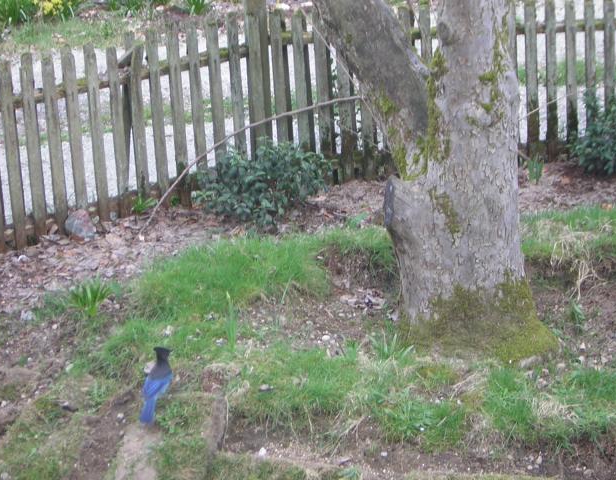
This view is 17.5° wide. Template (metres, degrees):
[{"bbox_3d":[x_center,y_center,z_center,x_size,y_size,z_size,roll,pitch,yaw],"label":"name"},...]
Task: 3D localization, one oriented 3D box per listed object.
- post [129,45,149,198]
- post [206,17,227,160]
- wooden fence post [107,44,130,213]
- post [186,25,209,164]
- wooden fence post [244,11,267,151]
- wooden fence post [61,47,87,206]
[{"bbox_3d":[-0.877,-0.590,10.416,0.062,0.871,0.030,-17,22,-37],"label":"post"},{"bbox_3d":[-0.481,-0.739,10.720,0.062,0.942,0.030,-17,22,-37],"label":"post"},{"bbox_3d":[-0.986,-0.558,10.331,0.062,0.909,0.030,-17,22,-37],"label":"wooden fence post"},{"bbox_3d":[-0.545,-0.627,9.895,0.065,0.905,0.030,-6,14,-15],"label":"post"},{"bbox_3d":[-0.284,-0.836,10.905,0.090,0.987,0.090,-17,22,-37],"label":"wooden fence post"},{"bbox_3d":[-1.191,-0.525,10.161,0.062,0.951,0.030,-17,22,-37],"label":"wooden fence post"}]

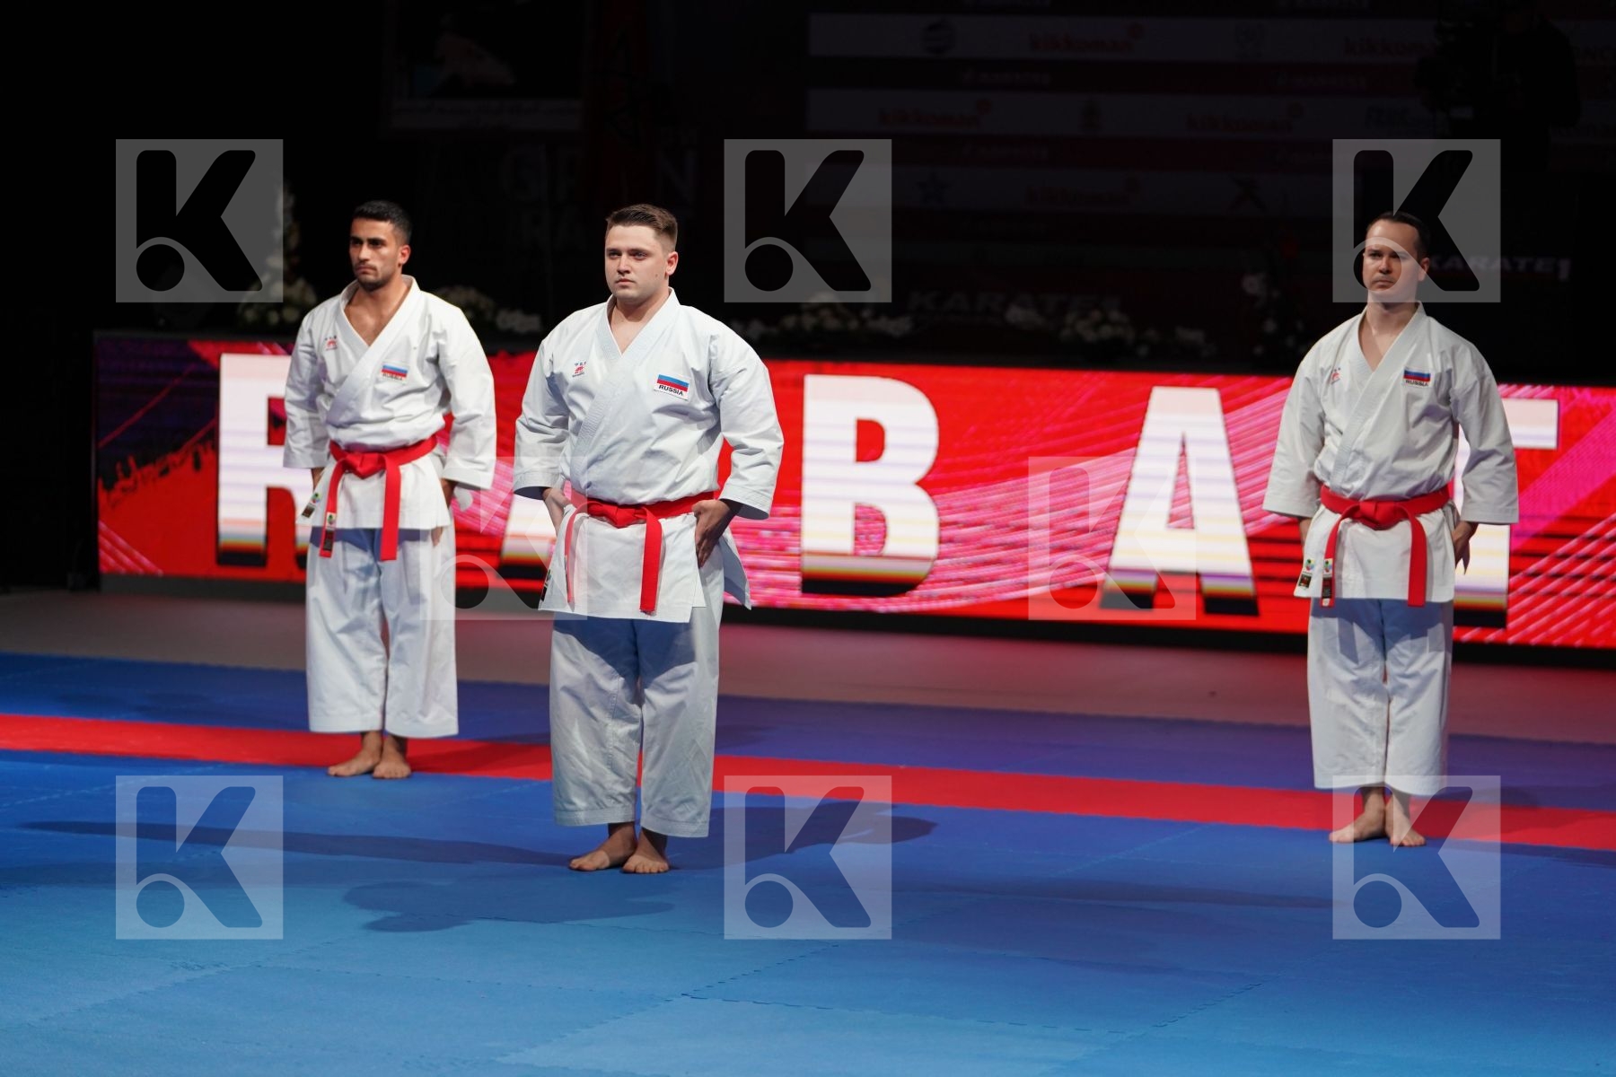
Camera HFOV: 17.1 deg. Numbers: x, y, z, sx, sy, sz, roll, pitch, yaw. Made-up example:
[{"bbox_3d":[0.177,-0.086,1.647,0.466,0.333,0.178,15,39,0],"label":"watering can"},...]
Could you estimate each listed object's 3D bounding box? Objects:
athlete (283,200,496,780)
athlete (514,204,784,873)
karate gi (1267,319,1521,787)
[{"bbox_3d":[-1.247,-0.152,16.023,0.680,1.694,0.386,3,3,20],"label":"athlete"},{"bbox_3d":[-0.414,-0.006,13.751,0.721,1.686,0.386,3,3,20],"label":"athlete"},{"bbox_3d":[1.595,0.030,14.836,0.710,1.356,0.355,3,3,20],"label":"karate gi"}]

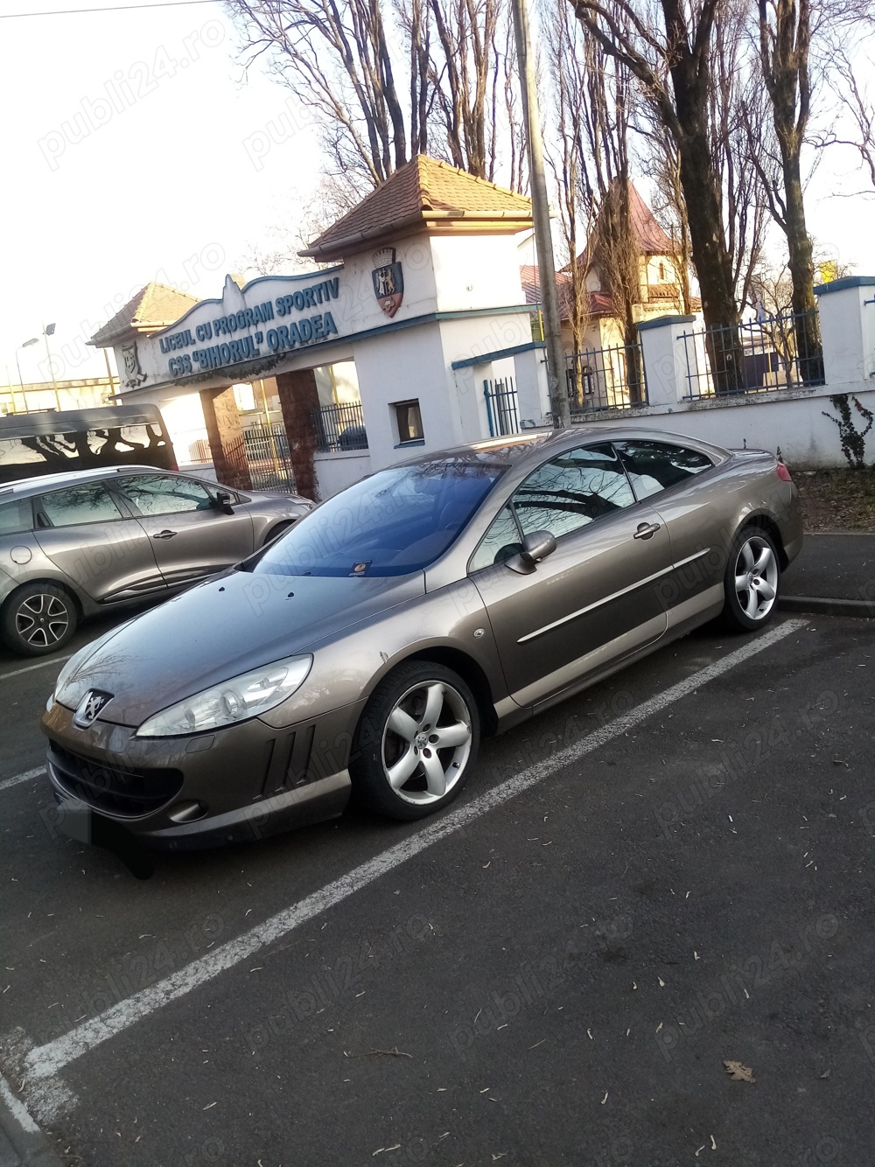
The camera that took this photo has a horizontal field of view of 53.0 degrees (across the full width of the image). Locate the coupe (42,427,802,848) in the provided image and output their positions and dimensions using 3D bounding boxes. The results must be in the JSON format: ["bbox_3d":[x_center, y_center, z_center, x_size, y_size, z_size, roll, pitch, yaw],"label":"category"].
[{"bbox_3d":[0.290,-0.061,5.060,4.815,1.400,1.890,-19,14,-40],"label":"coupe"}]

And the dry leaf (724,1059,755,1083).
[{"bbox_3d":[0.714,1.156,2.073,0.063,0.018,0.090,-15,13,-29],"label":"dry leaf"}]

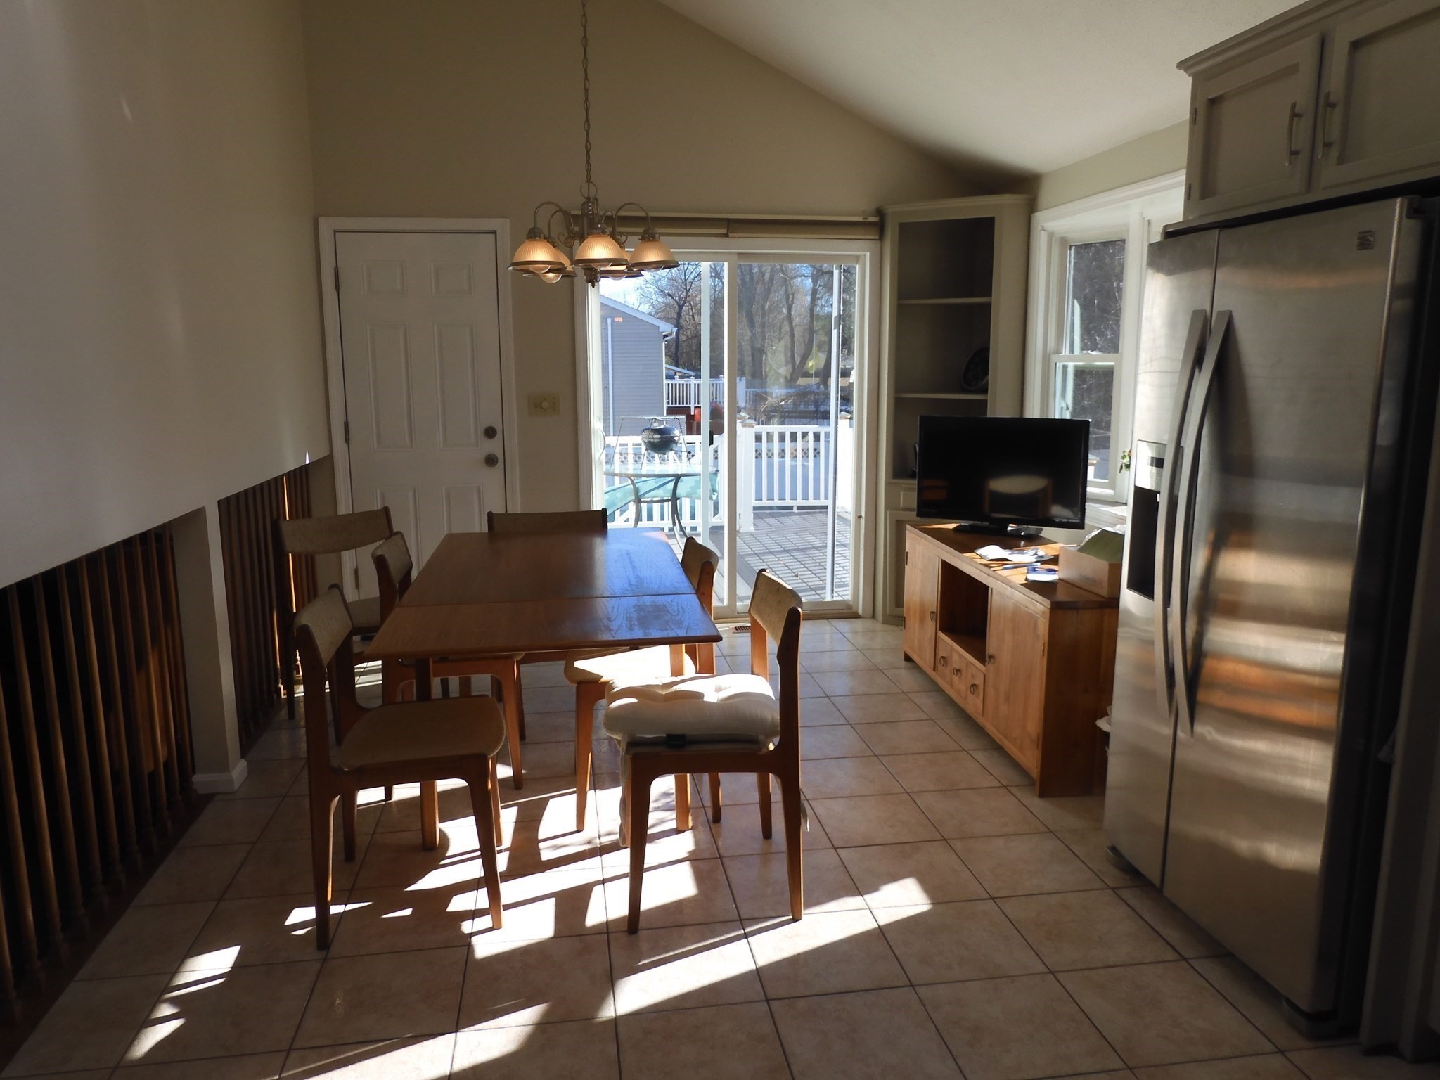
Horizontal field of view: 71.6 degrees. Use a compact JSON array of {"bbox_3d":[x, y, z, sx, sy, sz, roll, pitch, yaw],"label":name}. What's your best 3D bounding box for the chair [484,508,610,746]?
[{"bbox_3d":[-0.687,0.312,4.051,0.485,0.831,0.505,-2,10,-9],"label":"chair"}]

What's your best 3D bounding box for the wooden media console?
[{"bbox_3d":[1.217,0.390,4.040,0.483,0.673,1.555,-1,10,-6],"label":"wooden media console"}]

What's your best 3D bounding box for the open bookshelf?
[{"bbox_3d":[1.260,-0.637,5.362,0.759,2.225,0.476,7,13,35],"label":"open bookshelf"}]

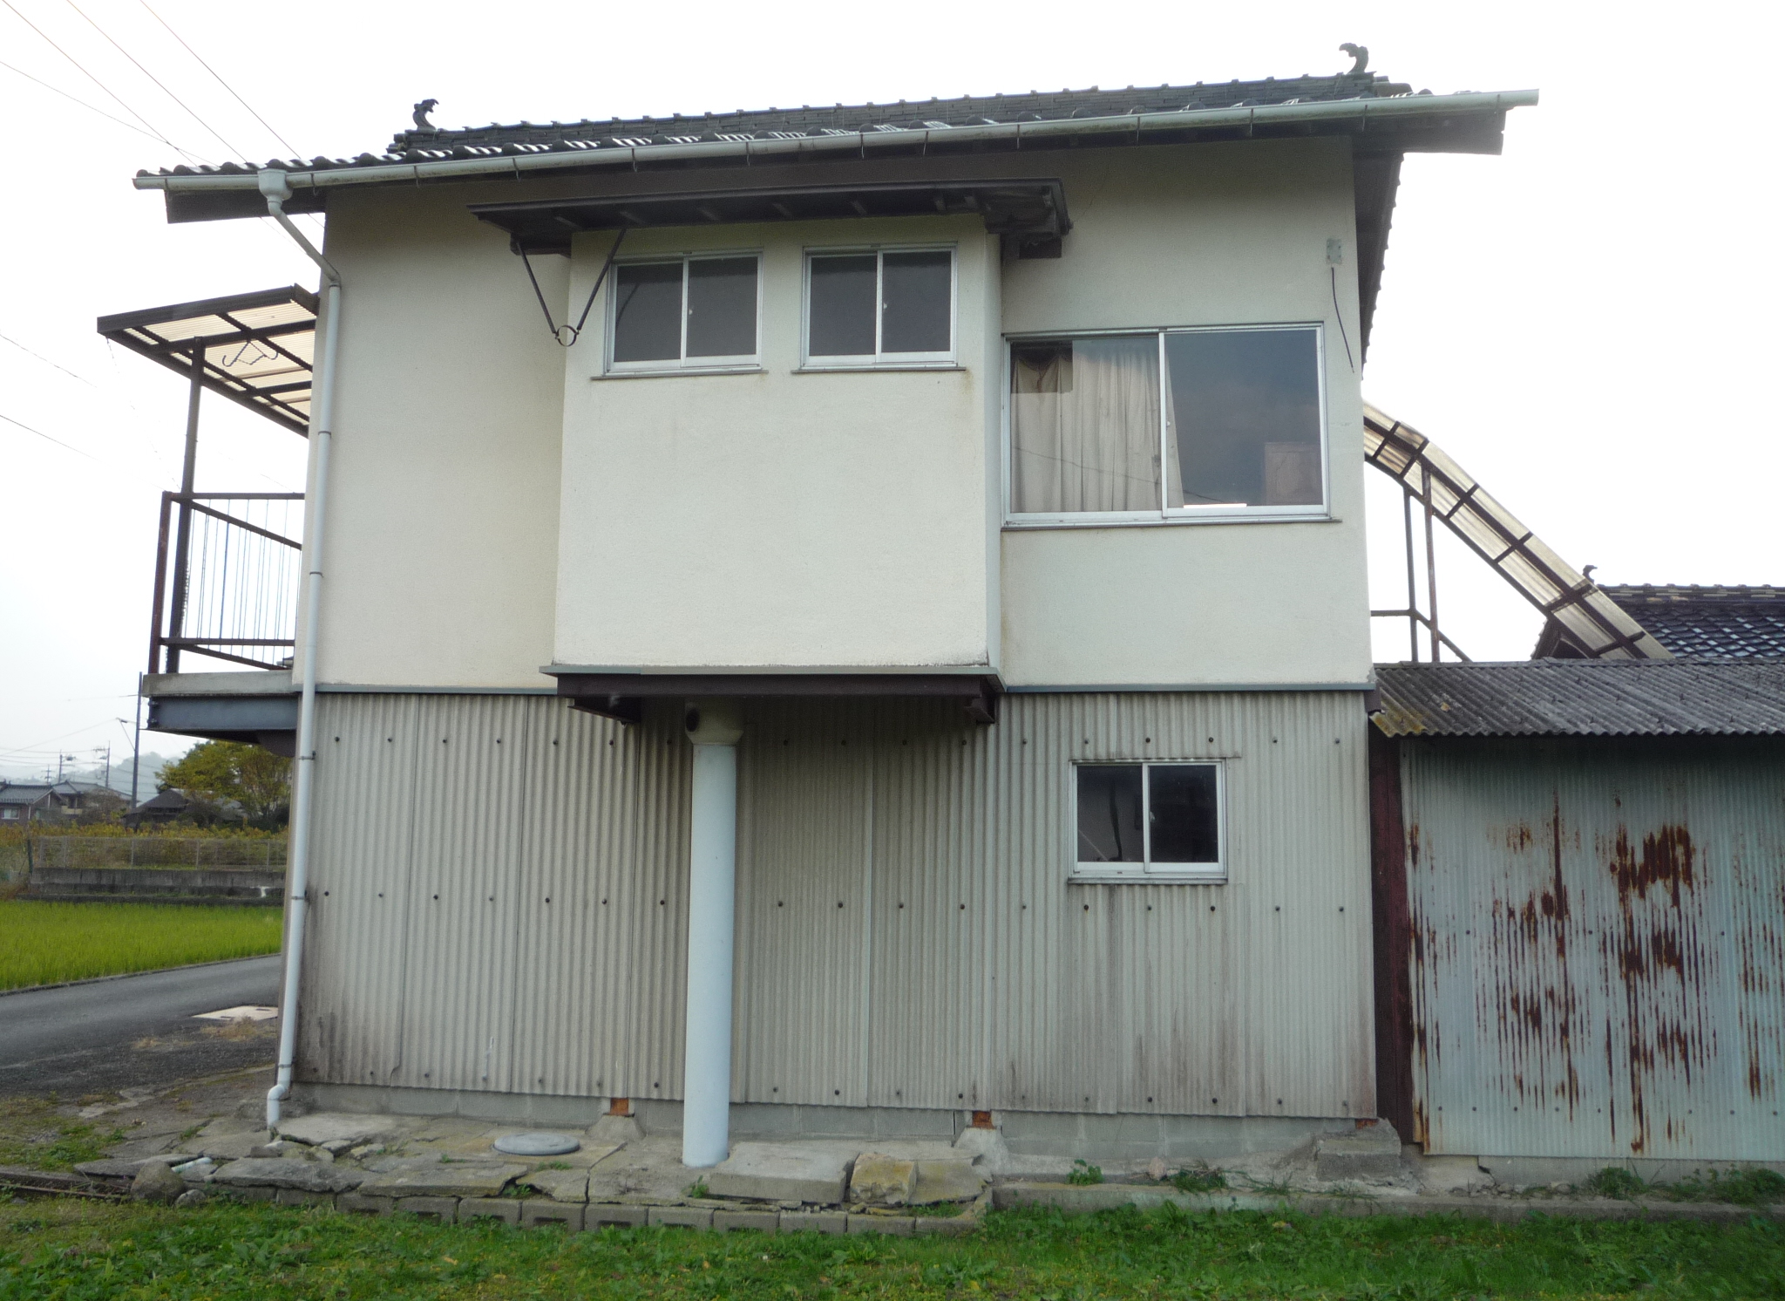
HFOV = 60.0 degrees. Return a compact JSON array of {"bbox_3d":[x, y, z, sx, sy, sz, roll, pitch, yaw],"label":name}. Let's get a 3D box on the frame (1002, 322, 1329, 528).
[{"bbox_3d":[1.432,-1.190,8.199,1.695,1.075,0.100,0,-8,8],"label":"frame"}]

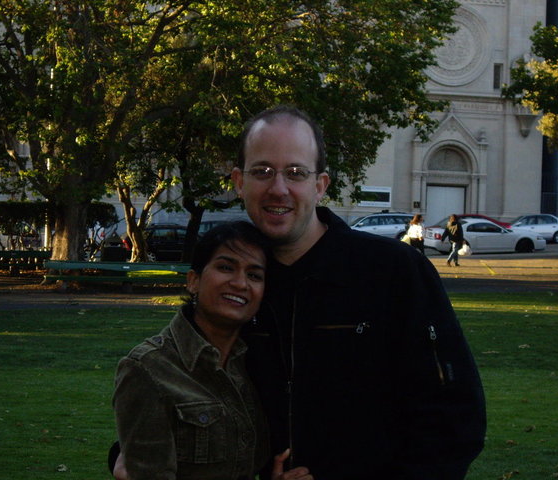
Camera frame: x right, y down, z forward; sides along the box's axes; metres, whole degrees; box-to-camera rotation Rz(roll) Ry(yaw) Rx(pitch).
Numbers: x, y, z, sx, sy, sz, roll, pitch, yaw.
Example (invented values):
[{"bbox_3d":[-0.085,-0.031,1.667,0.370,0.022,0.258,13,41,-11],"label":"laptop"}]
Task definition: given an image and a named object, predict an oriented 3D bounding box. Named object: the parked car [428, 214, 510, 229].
[{"bbox_3d":[8.196,-0.435,94.500,4.500,1.380,1.750,0,2,-13],"label":"parked car"}]

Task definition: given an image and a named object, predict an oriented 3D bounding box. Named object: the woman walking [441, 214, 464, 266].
[{"bbox_3d":[5.596,0.017,68.000,0.650,1.660,0.500,2,1,-8],"label":"woman walking"}]

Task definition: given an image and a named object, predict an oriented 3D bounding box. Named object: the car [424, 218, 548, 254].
[{"bbox_3d":[8.218,-0.147,84.000,4.650,1.380,1.840,0,2,-13],"label":"car"}]

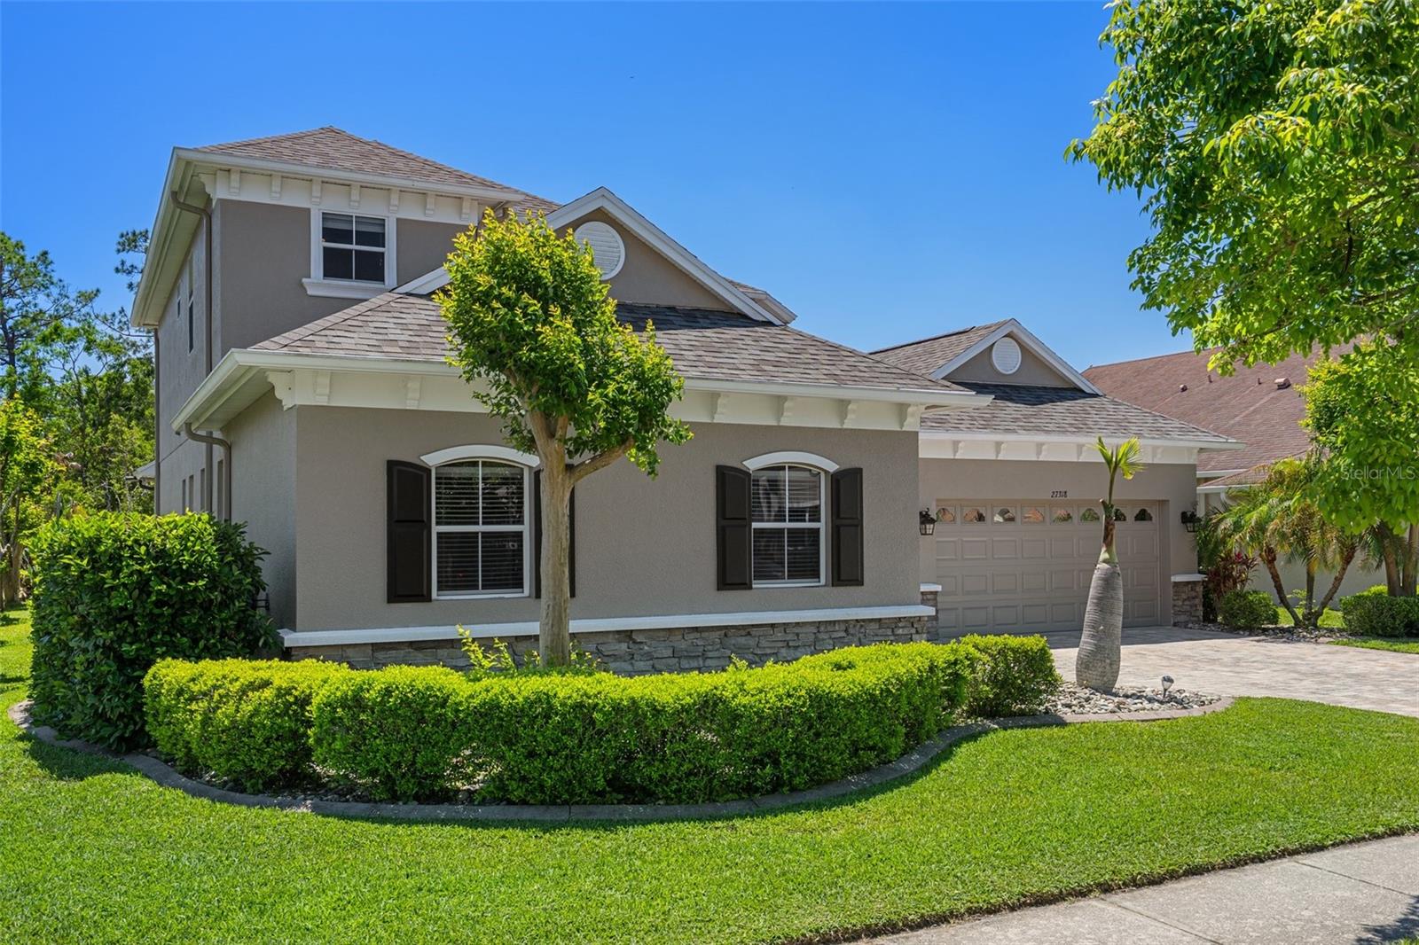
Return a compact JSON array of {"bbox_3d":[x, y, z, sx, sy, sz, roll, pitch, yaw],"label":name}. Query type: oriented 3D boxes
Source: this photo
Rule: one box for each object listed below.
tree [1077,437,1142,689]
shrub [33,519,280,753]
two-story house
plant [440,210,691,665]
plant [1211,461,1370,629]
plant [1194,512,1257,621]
[{"bbox_3d":[4.240,0.950,12.150,0.680,2.680,0.600,1,-2,-28],"label":"tree"},{"bbox_3d":[-4.650,1.230,9.550,2.050,1.820,2.000,1,-2,-28],"label":"shrub"},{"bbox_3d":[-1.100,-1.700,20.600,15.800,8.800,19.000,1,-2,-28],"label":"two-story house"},{"bbox_3d":[-1.120,0.030,8.900,1.980,4.100,1.800,0,-2,0],"label":"plant"},{"bbox_3d":[9.850,1.180,19.300,2.650,2.900,2.500,1,-2,-28],"label":"plant"},{"bbox_3d":[9.000,1.630,19.900,1.200,1.950,1.100,1,-2,-28],"label":"plant"}]

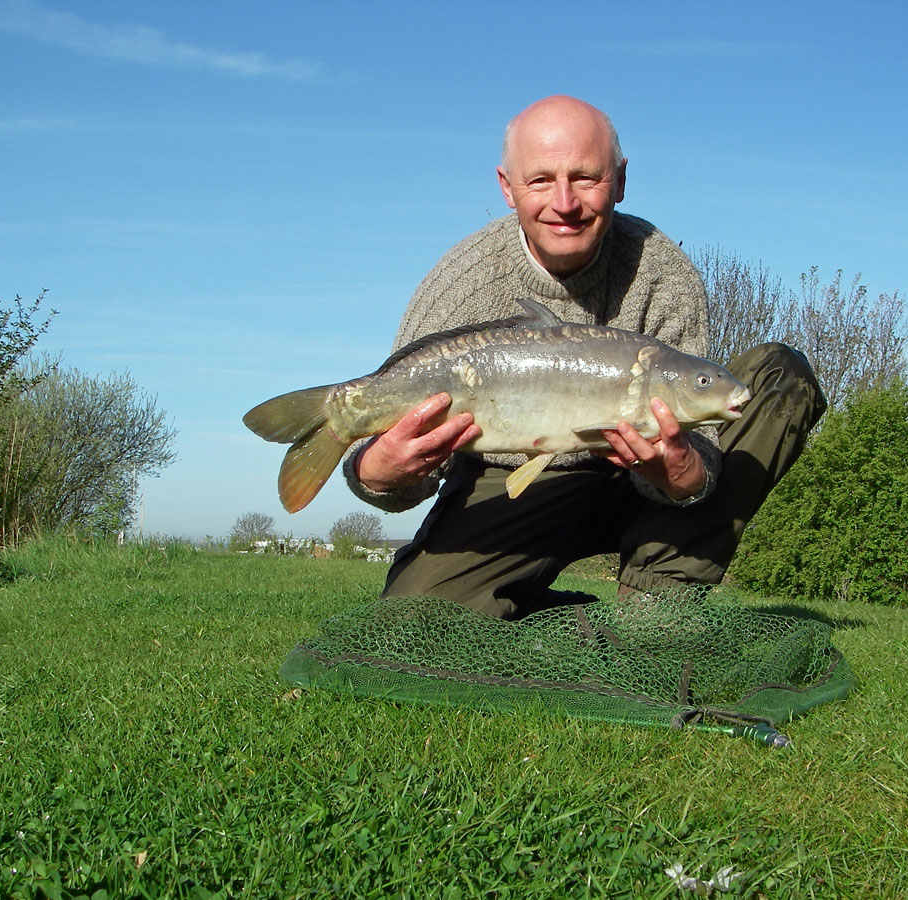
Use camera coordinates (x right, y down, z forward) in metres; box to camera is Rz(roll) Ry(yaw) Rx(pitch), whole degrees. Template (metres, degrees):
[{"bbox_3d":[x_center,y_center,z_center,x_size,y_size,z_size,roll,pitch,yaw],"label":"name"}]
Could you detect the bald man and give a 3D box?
[{"bbox_3d":[0.205,-0.139,1.995,0.700,0.800,0.840,0,-4,5],"label":"bald man"}]

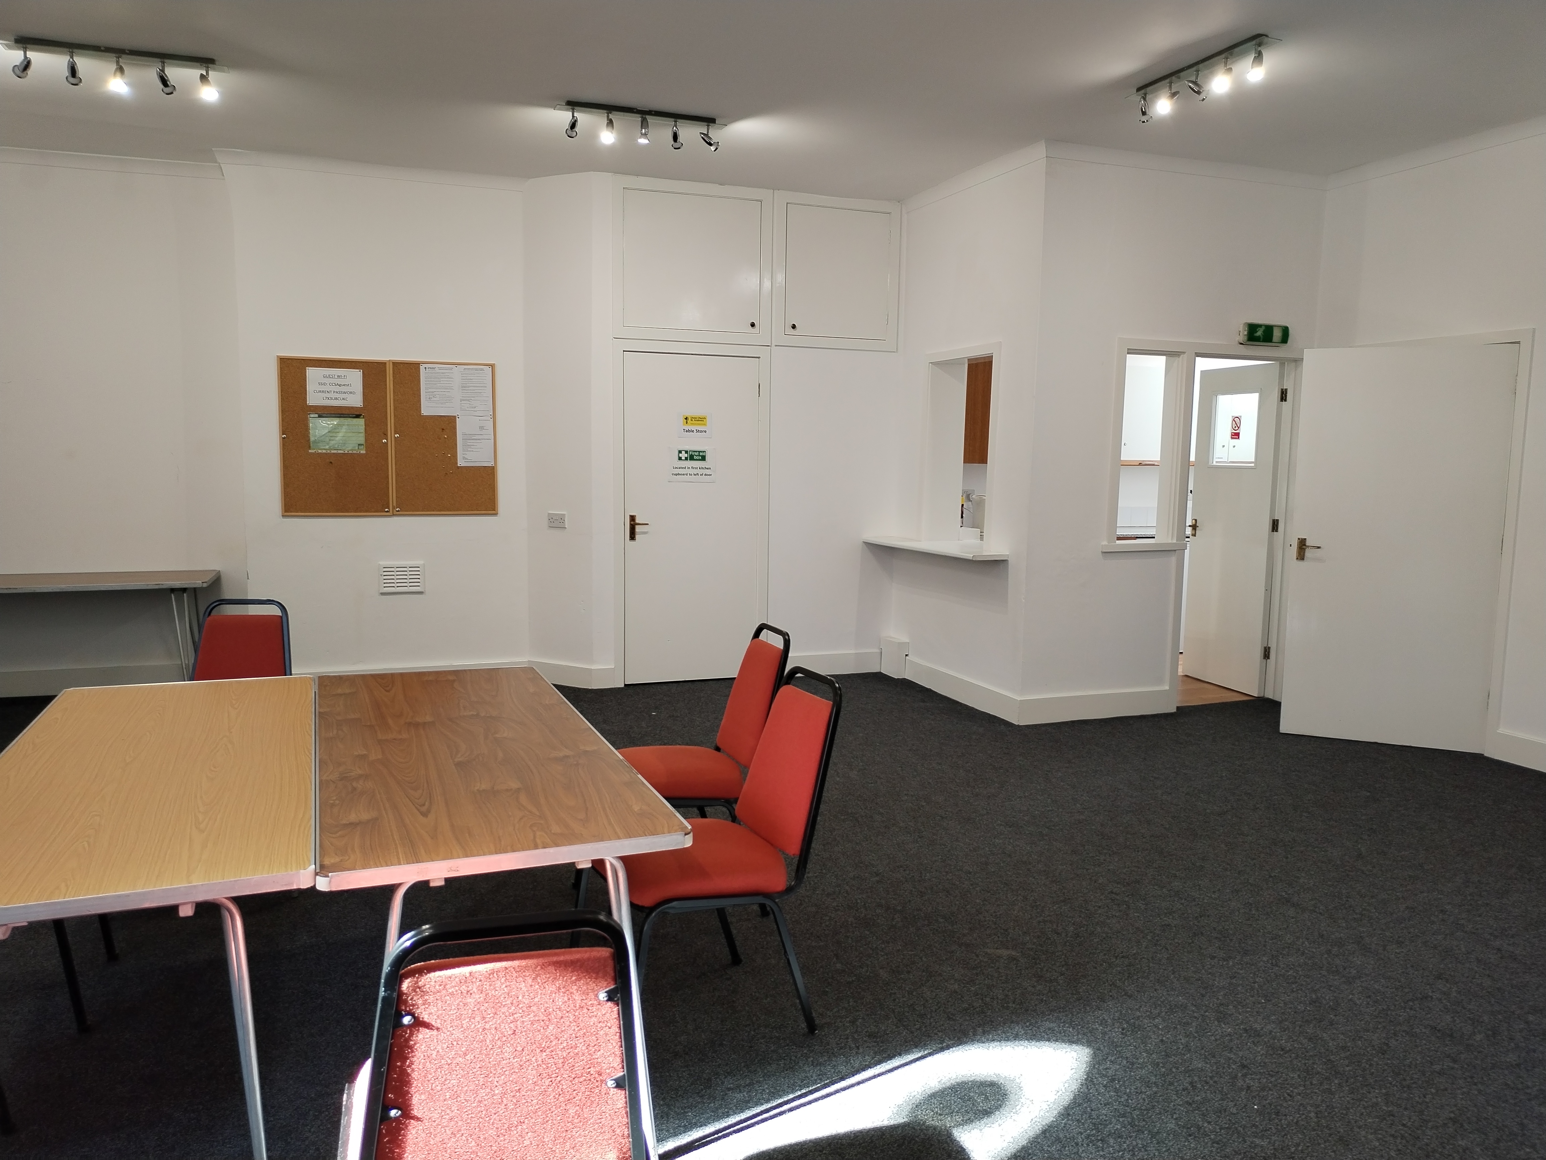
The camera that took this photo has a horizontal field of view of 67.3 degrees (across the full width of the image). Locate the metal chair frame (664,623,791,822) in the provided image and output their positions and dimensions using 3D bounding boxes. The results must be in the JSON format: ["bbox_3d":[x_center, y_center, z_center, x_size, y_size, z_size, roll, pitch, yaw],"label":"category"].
[{"bbox_3d":[-0.268,0.602,3.757,0.600,0.885,0.450,-2,7,-23],"label":"metal chair frame"}]

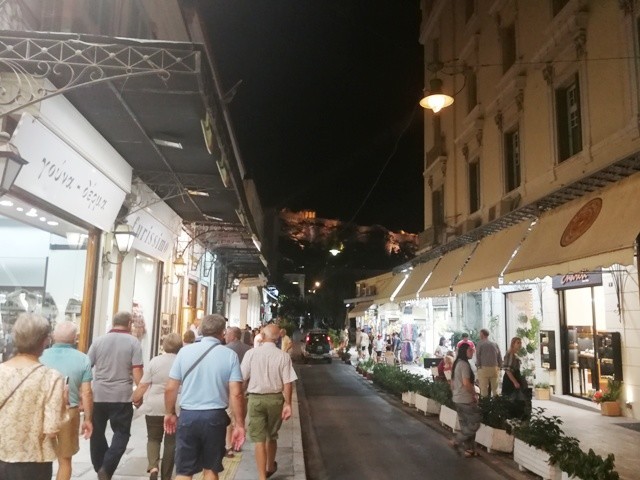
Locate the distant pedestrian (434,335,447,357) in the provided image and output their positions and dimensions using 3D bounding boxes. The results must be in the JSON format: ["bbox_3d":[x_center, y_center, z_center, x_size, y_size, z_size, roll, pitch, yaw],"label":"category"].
[{"bbox_3d":[3.826,3.792,15.631,0.400,1.630,0.480,7,-11,-31],"label":"distant pedestrian"}]

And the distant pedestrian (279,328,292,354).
[{"bbox_3d":[-1.344,4.337,19.637,0.420,1.700,0.500,-8,-13,44],"label":"distant pedestrian"}]

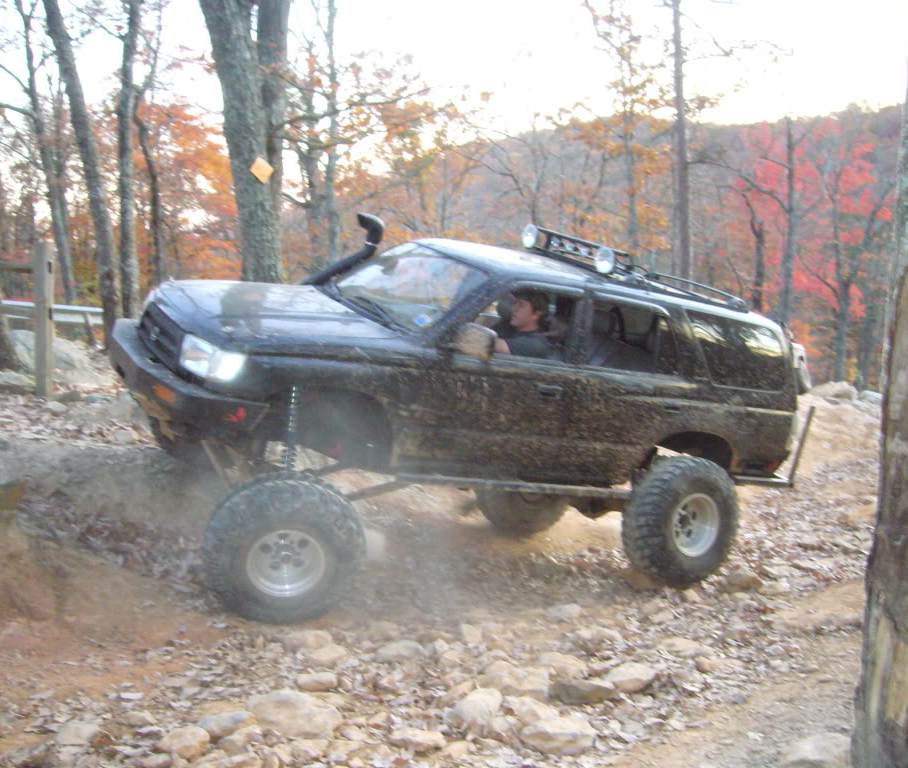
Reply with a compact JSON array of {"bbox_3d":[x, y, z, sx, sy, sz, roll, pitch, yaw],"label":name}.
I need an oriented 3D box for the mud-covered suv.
[{"bbox_3d":[0.205,0.123,7.016,4.700,2.340,1.900,6,12,-31],"label":"mud-covered suv"}]

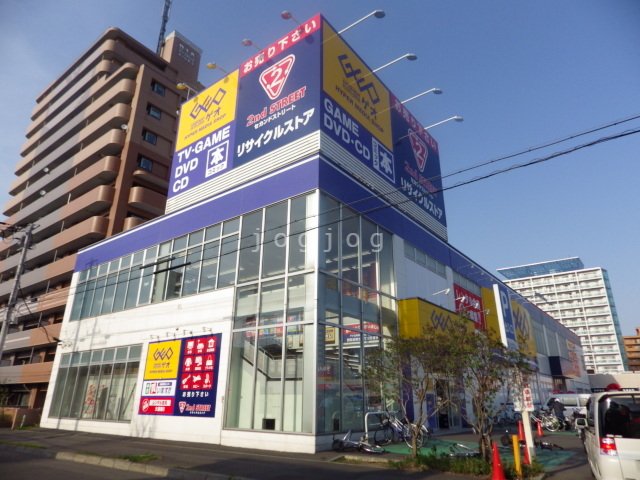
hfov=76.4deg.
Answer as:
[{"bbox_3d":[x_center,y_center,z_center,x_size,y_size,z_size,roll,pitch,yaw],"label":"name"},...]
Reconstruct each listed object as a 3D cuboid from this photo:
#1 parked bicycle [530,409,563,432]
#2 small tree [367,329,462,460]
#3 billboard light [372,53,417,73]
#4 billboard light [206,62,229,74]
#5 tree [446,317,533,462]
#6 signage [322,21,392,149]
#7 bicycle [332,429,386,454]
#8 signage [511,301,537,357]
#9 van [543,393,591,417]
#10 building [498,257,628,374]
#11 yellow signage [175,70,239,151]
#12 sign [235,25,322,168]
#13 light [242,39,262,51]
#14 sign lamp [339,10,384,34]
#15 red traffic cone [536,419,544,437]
[{"bbox_3d":[11.265,9.159,20.666,1.750,1.050,0.560,-14,-25,34],"label":"parked bicycle"},{"bbox_3d":[2.899,4.692,12.887,2.900,3.850,2.700,-4,-21,11],"label":"small tree"},{"bbox_3d":[4.026,-9.623,22.064,2.650,0.450,0.550,-15,-26,35],"label":"billboard light"},{"bbox_3d":[-5.556,-9.323,22.085,0.550,0.450,1.500,-14,-25,34],"label":"billboard light"},{"bbox_3d":[5.072,4.325,12.169,2.600,4.050,2.500,-8,-22,20],"label":"tree"},{"bbox_3d":[2.038,-7.338,20.096,0.200,3.900,6.100,-15,-25,35],"label":"signage"},{"bbox_3d":[1.199,6.287,12.694,1.600,0.500,0.900,5,-4,-13],"label":"bicycle"},{"bbox_3d":[18.621,8.251,37.074,0.250,4.200,6.500,-15,-25,35],"label":"signage"},{"bbox_3d":[17.103,11.053,26.600,4.600,1.950,1.700,-15,-25,35],"label":"van"},{"bbox_3d":[83.476,31.993,143.098,34.500,45.000,18.000,-14,-25,34],"label":"building"},{"bbox_3d":[-6.125,-6.871,21.913,4.850,3.100,0.200,-15,-25,35],"label":"yellow signage"},{"bbox_3d":[-2.067,-7.008,19.577,5.350,6.450,0.250,-14,-25,34],"label":"sign"},{"bbox_3d":[-3.183,-9.310,19.735,0.450,0.380,1.000,-15,-25,35],"label":"light"},{"bbox_3d":[1.859,-9.881,18.666,2.350,0.380,0.450,-15,-25,35],"label":"sign lamp"},{"bbox_3d":[9.497,8.147,17.637,0.380,0.700,0.380,-10,-23,24],"label":"red traffic cone"}]

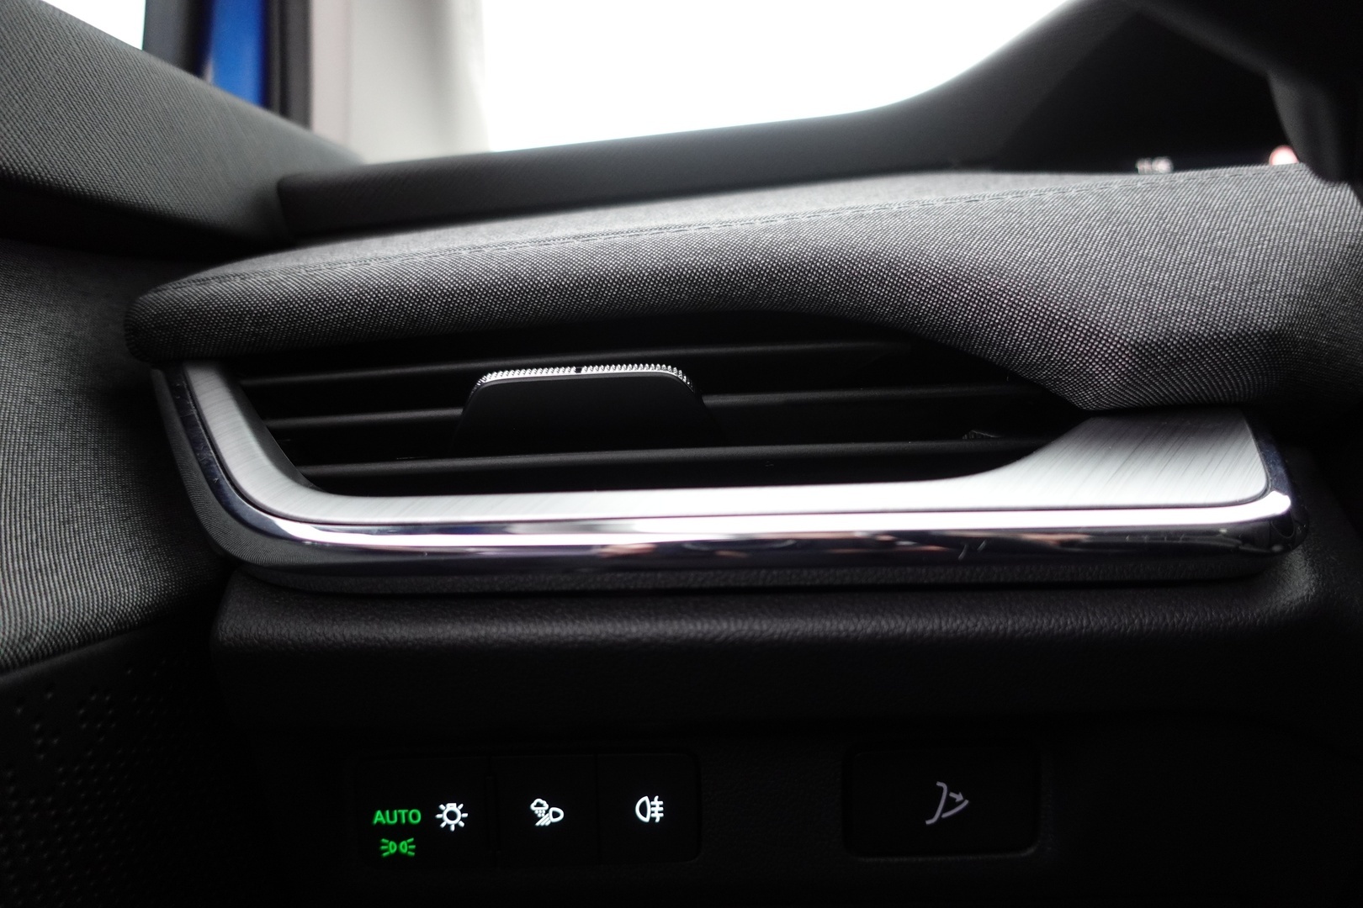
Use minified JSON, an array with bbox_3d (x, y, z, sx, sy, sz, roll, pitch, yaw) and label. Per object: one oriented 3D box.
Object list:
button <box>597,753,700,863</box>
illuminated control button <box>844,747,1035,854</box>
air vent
[{"bbox_3d":[-0.008,0.083,0.214,0.023,0.024,0.009,-2,6,1],"label":"button"},{"bbox_3d":[0.060,0.081,0.213,0.042,0.024,0.009,-2,6,1],"label":"illuminated control button"},{"bbox_3d":[-0.009,-0.011,0.217,0.190,0.039,0.030,-1,6,7],"label":"air vent"}]

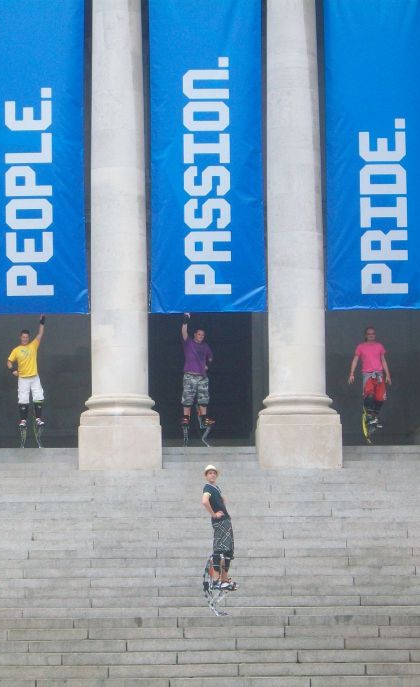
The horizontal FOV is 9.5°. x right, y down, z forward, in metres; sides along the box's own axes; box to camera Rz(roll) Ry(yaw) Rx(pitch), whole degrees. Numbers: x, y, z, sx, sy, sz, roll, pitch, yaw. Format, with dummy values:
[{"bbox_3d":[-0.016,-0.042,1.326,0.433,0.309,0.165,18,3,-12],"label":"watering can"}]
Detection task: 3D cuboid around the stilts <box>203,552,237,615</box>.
[{"bbox_3d":[0.144,3.358,35.400,0.420,0.890,0.360,-2,-7,15],"label":"stilts"}]

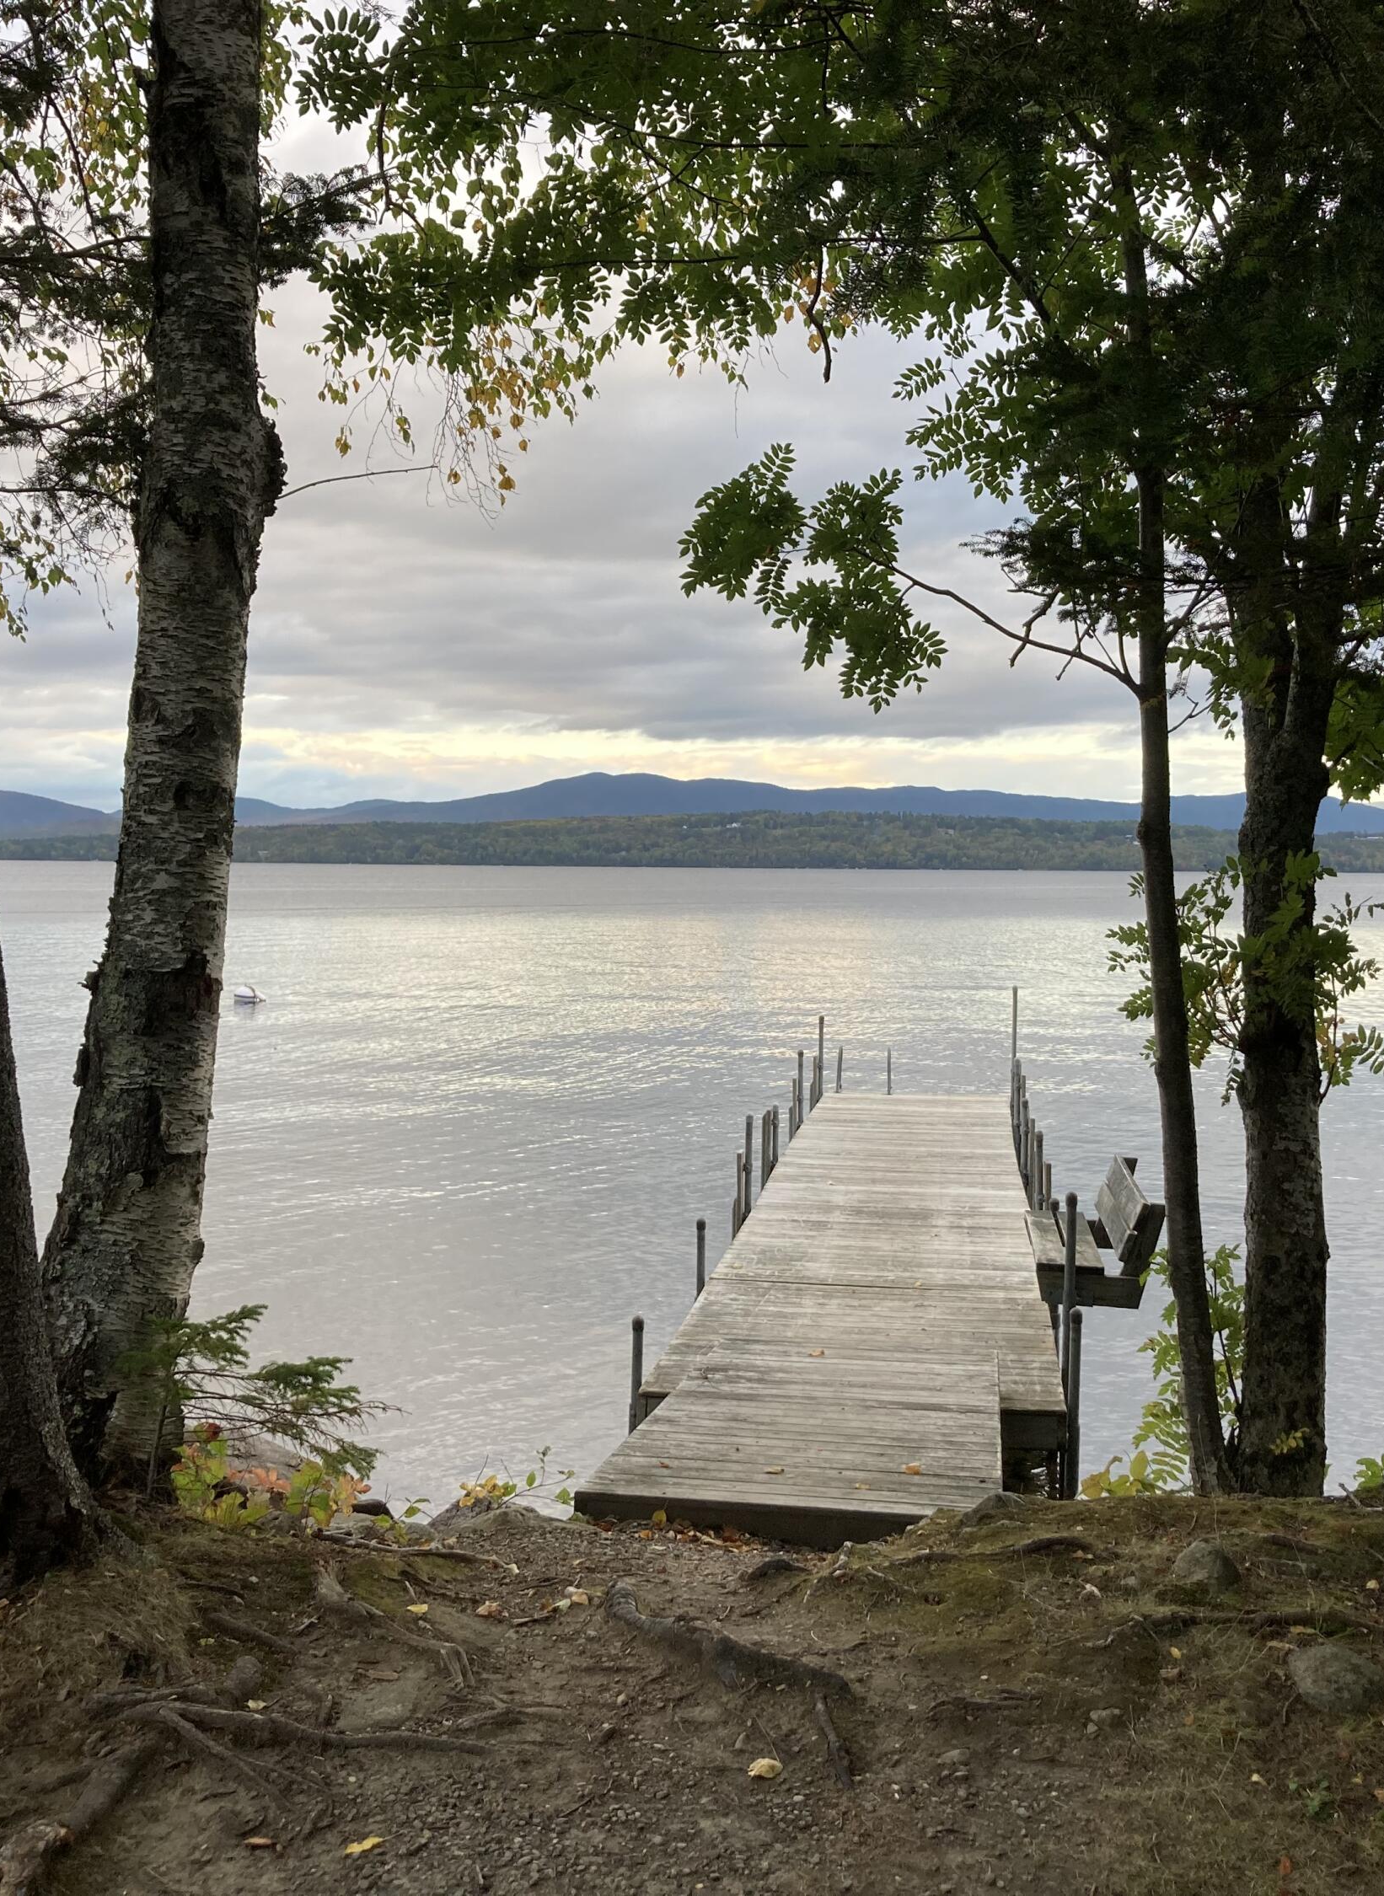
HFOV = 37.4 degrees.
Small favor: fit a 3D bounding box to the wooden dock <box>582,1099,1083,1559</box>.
[{"bbox_3d":[1.312,1.738,13.549,1.880,0.566,14.492,1,2,8],"label":"wooden dock"}]

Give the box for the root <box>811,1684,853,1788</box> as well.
[{"bbox_3d":[0.297,1.658,4.300,0.070,0.060,0.540,0,2,-3],"label":"root"}]

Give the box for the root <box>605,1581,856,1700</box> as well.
[{"bbox_3d":[0.075,1.702,5.050,0.120,0.130,1.006,-1,3,-34],"label":"root"}]

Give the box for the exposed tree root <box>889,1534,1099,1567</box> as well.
[{"bbox_3d":[0.810,1.608,5.450,0.636,0.070,0.090,0,2,-20],"label":"exposed tree root"}]

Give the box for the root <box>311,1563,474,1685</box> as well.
[{"bbox_3d":[-0.752,1.671,5.075,0.120,0.130,0.833,-1,3,-35],"label":"root"}]

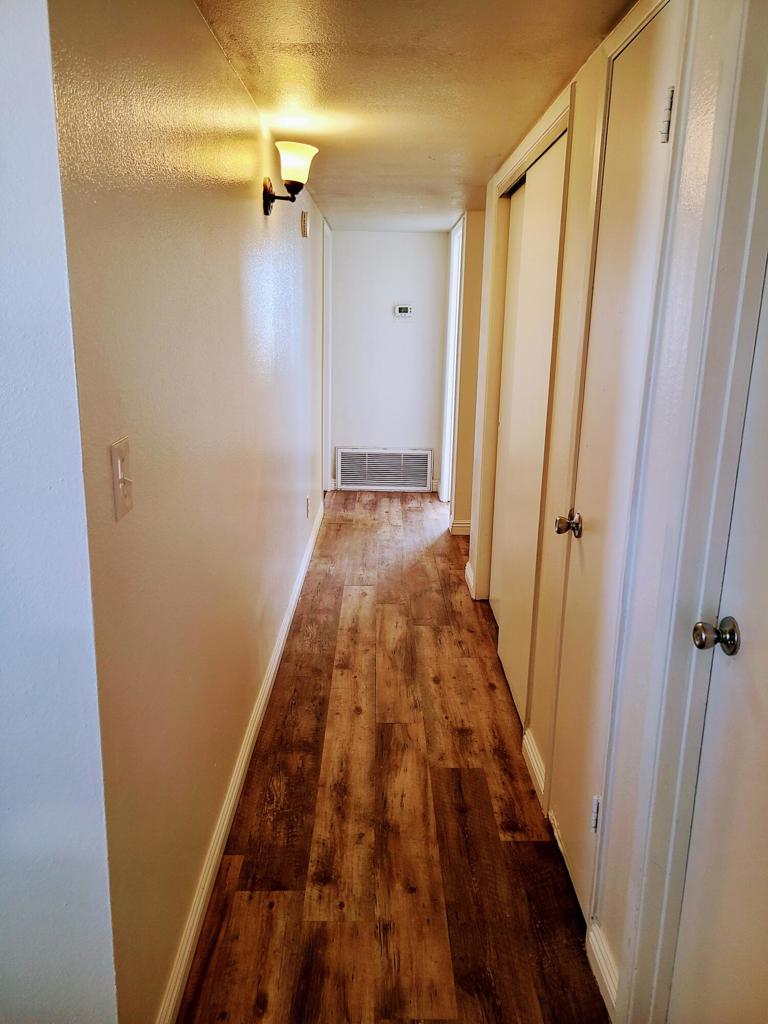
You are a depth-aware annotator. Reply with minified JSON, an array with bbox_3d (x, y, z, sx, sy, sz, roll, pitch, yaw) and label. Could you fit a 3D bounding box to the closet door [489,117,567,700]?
[{"bbox_3d":[0.553,-0.342,3.166,0.085,1.980,1.360,1,14,-1],"label":"closet door"}]

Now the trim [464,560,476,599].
[{"bbox_3d":[0.472,0.371,4.239,0.016,0.096,0.370,1,14,-1],"label":"trim"}]

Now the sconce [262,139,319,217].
[{"bbox_3d":[-0.310,-1.116,2.595,0.185,0.225,0.140,1,14,-1],"label":"sconce"}]

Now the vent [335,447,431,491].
[{"bbox_3d":[0.007,-0.351,6.549,0.815,0.362,0.022,1,14,-1],"label":"vent"}]

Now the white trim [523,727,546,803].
[{"bbox_3d":[0.485,0.809,2.478,0.016,0.096,0.310,1,14,-1],"label":"white trim"}]

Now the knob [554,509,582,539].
[{"bbox_3d":[0.478,0.036,2.002,0.070,0.068,0.067,1,14,-1],"label":"knob"}]

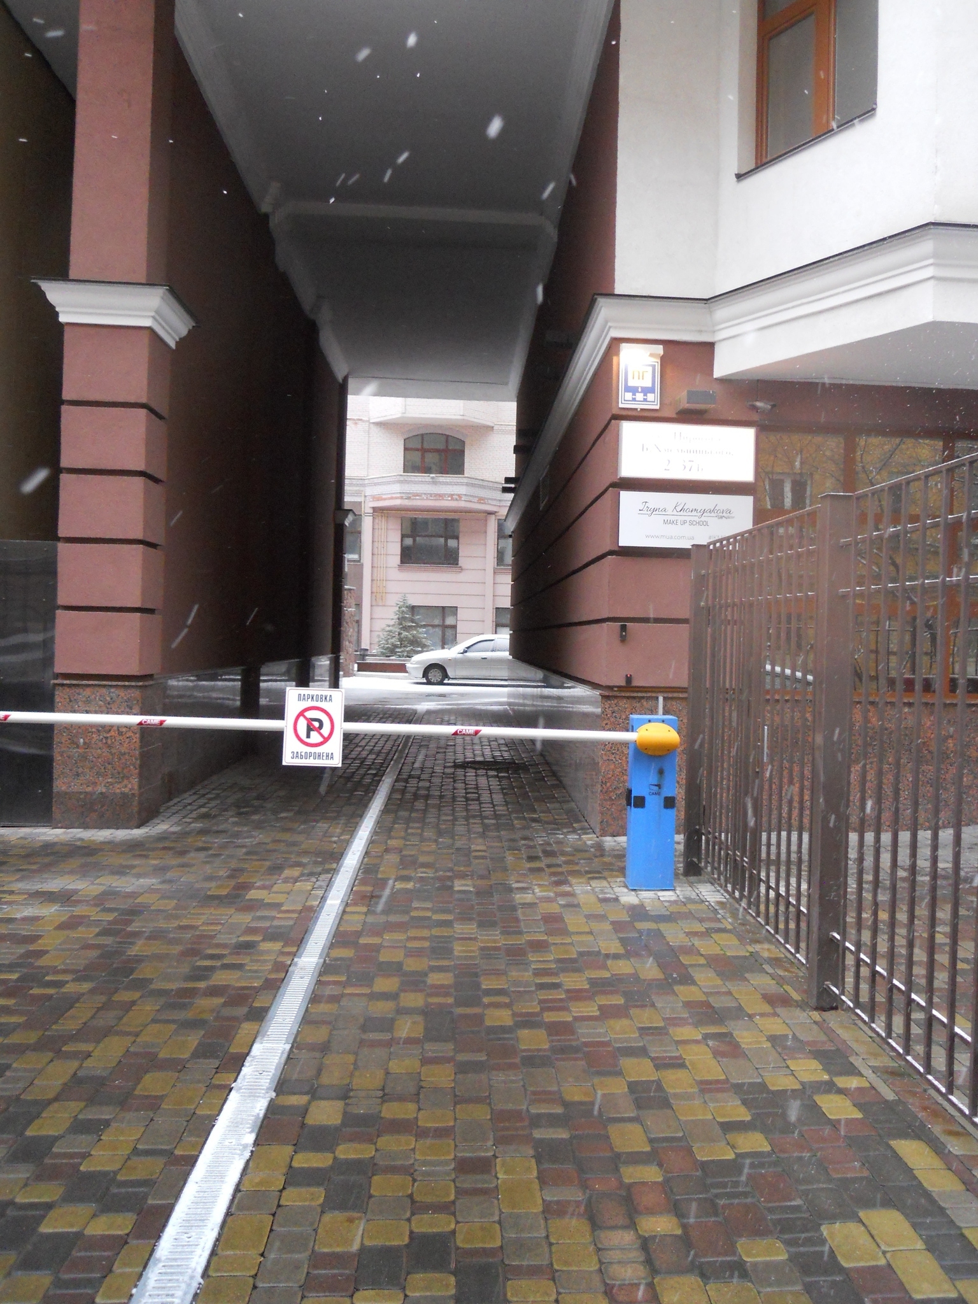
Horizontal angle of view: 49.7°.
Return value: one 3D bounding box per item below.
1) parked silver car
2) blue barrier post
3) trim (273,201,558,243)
[{"bbox_3d":[-0.254,0.217,30.510,4.240,1.440,1.680,2,1,-2],"label":"parked silver car"},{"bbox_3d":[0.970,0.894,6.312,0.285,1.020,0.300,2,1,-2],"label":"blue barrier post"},{"bbox_3d":[-0.897,-5.317,13.117,3.500,0.310,0.270,2,1,-2],"label":"trim"}]

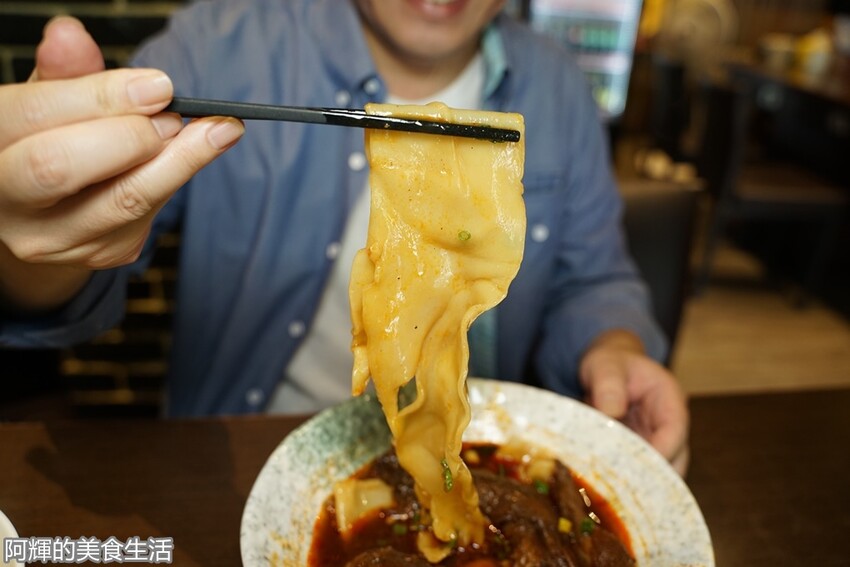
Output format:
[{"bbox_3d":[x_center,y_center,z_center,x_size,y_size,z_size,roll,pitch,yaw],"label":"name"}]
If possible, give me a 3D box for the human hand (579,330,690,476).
[{"bbox_3d":[0.133,0.081,0.445,0.080,0.080,0.120,3,25,4],"label":"human hand"}]

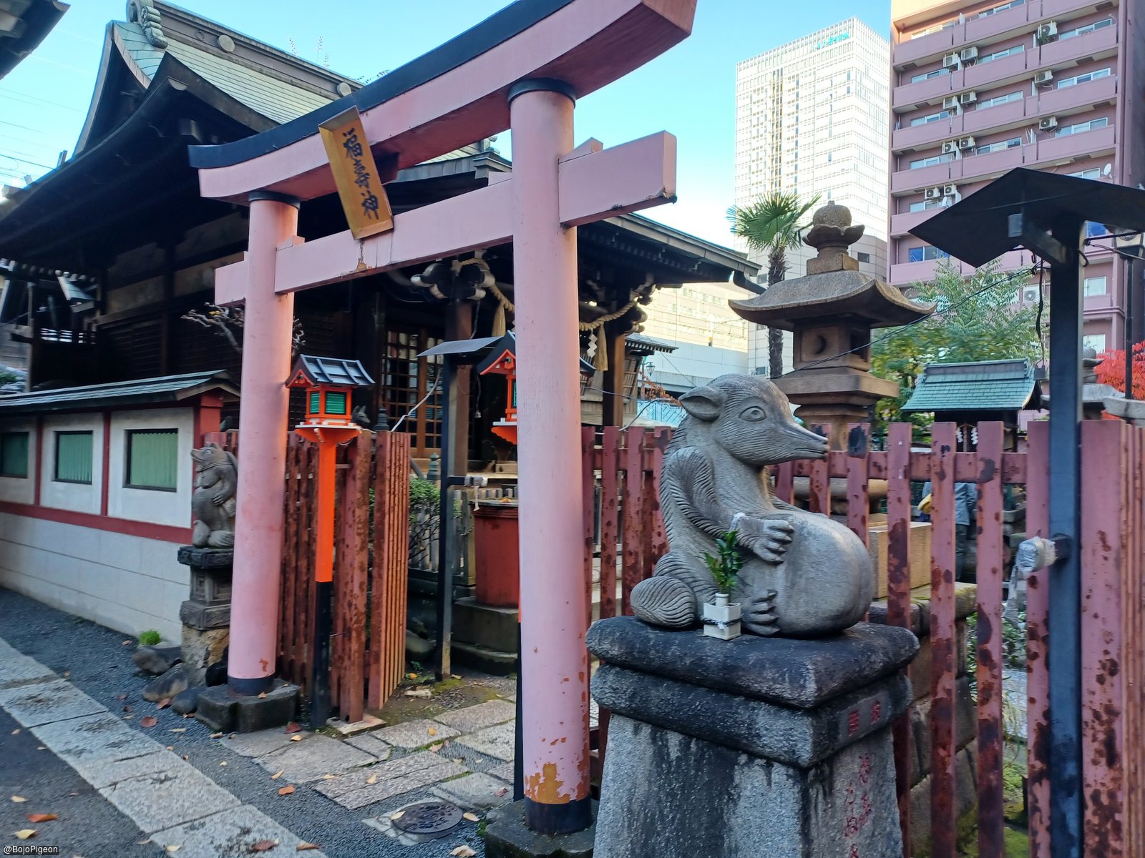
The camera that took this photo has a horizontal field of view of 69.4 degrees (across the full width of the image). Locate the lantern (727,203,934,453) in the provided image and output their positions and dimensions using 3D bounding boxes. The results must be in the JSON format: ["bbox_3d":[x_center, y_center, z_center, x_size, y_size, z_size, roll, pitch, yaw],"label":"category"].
[{"bbox_3d":[1.221,-0.173,3.900,0.700,1.790,0.700,-1,-3,41],"label":"lantern"}]

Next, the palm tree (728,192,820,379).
[{"bbox_3d":[3.171,-0.852,13.000,1.500,5.770,1.500,-1,-3,41],"label":"palm tree"}]

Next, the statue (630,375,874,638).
[{"bbox_3d":[0.552,0.215,2.520,0.680,0.770,0.480,0,-3,33],"label":"statue"}]

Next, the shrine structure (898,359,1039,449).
[{"bbox_3d":[5.722,0.075,11.900,1.610,2.160,0.990,-1,-3,41],"label":"shrine structure"}]

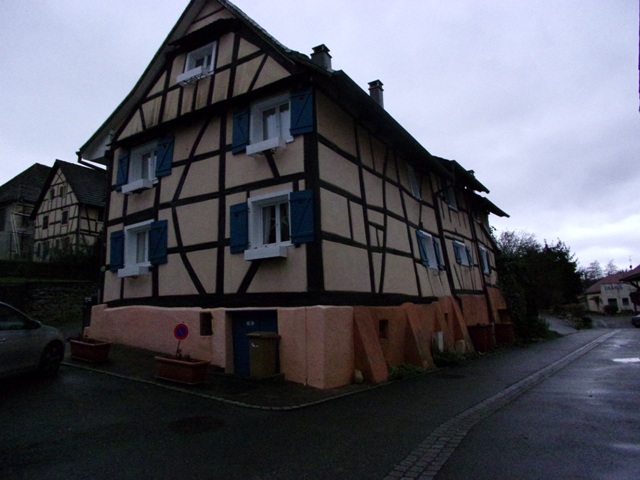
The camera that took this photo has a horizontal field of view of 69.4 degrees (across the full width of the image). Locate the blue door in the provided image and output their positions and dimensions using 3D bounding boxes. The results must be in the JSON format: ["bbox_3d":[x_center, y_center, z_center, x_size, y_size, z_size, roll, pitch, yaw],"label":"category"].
[{"bbox_3d":[-1.451,2.442,10.904,1.500,1.500,0.080,-8,-11,35],"label":"blue door"}]

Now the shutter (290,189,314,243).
[{"bbox_3d":[-0.383,-0.509,10.220,0.620,1.190,0.050,-8,-11,35],"label":"shutter"}]

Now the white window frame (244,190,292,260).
[{"bbox_3d":[-1.220,-0.372,10.742,1.350,1.450,0.300,-8,-11,35],"label":"white window frame"}]

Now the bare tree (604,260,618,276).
[{"bbox_3d":[56.890,8.962,89.231,3.500,10.100,3.500,-7,-10,32],"label":"bare tree"}]

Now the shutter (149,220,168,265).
[{"bbox_3d":[-4.514,0.079,13.000,0.680,1.200,0.050,-8,-11,35],"label":"shutter"}]

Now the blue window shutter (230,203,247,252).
[{"bbox_3d":[-1.965,-0.275,11.351,0.600,1.200,0.050,-8,-11,35],"label":"blue window shutter"}]

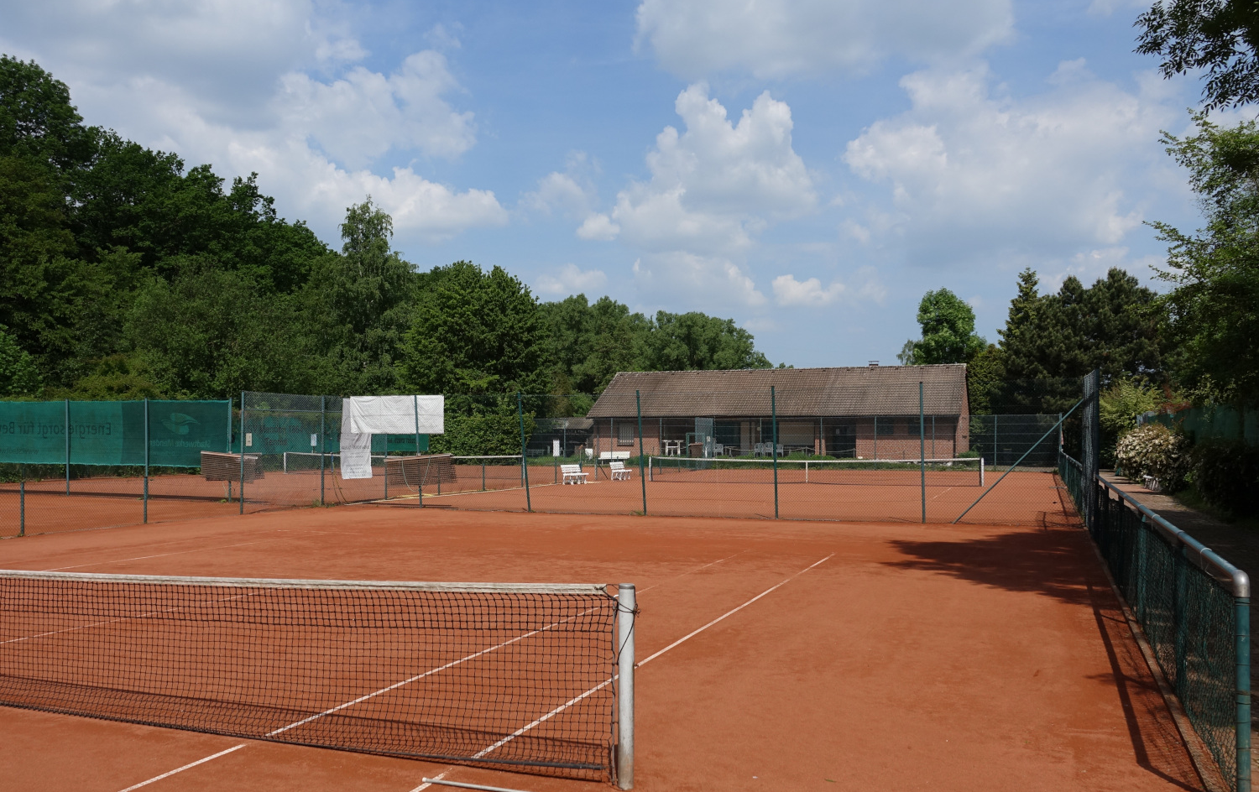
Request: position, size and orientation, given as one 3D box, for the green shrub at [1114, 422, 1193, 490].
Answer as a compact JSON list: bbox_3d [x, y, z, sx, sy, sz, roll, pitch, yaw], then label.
[{"bbox_3d":[18.861,2.161,34.057,2.700,2.404,2.600,-1,-3,23],"label":"green shrub"}]

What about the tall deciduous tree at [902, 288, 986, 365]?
[{"bbox_3d":[26.711,-1.863,80.348,7.500,14.794,7.500,-1,-3,23],"label":"tall deciduous tree"}]

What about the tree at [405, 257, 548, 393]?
[{"bbox_3d":[-11.650,-2.569,71.361,11.000,15.360,10.500,-1,-3,23],"label":"tree"}]

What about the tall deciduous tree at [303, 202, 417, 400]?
[{"bbox_3d":[-19.375,-4.774,68.458,8.000,19.492,8.000,-1,-3,23],"label":"tall deciduous tree"}]

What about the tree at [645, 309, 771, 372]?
[{"bbox_3d":[7.970,-1.333,100.367,13.500,15.618,12.000,-1,-3,23],"label":"tree"}]

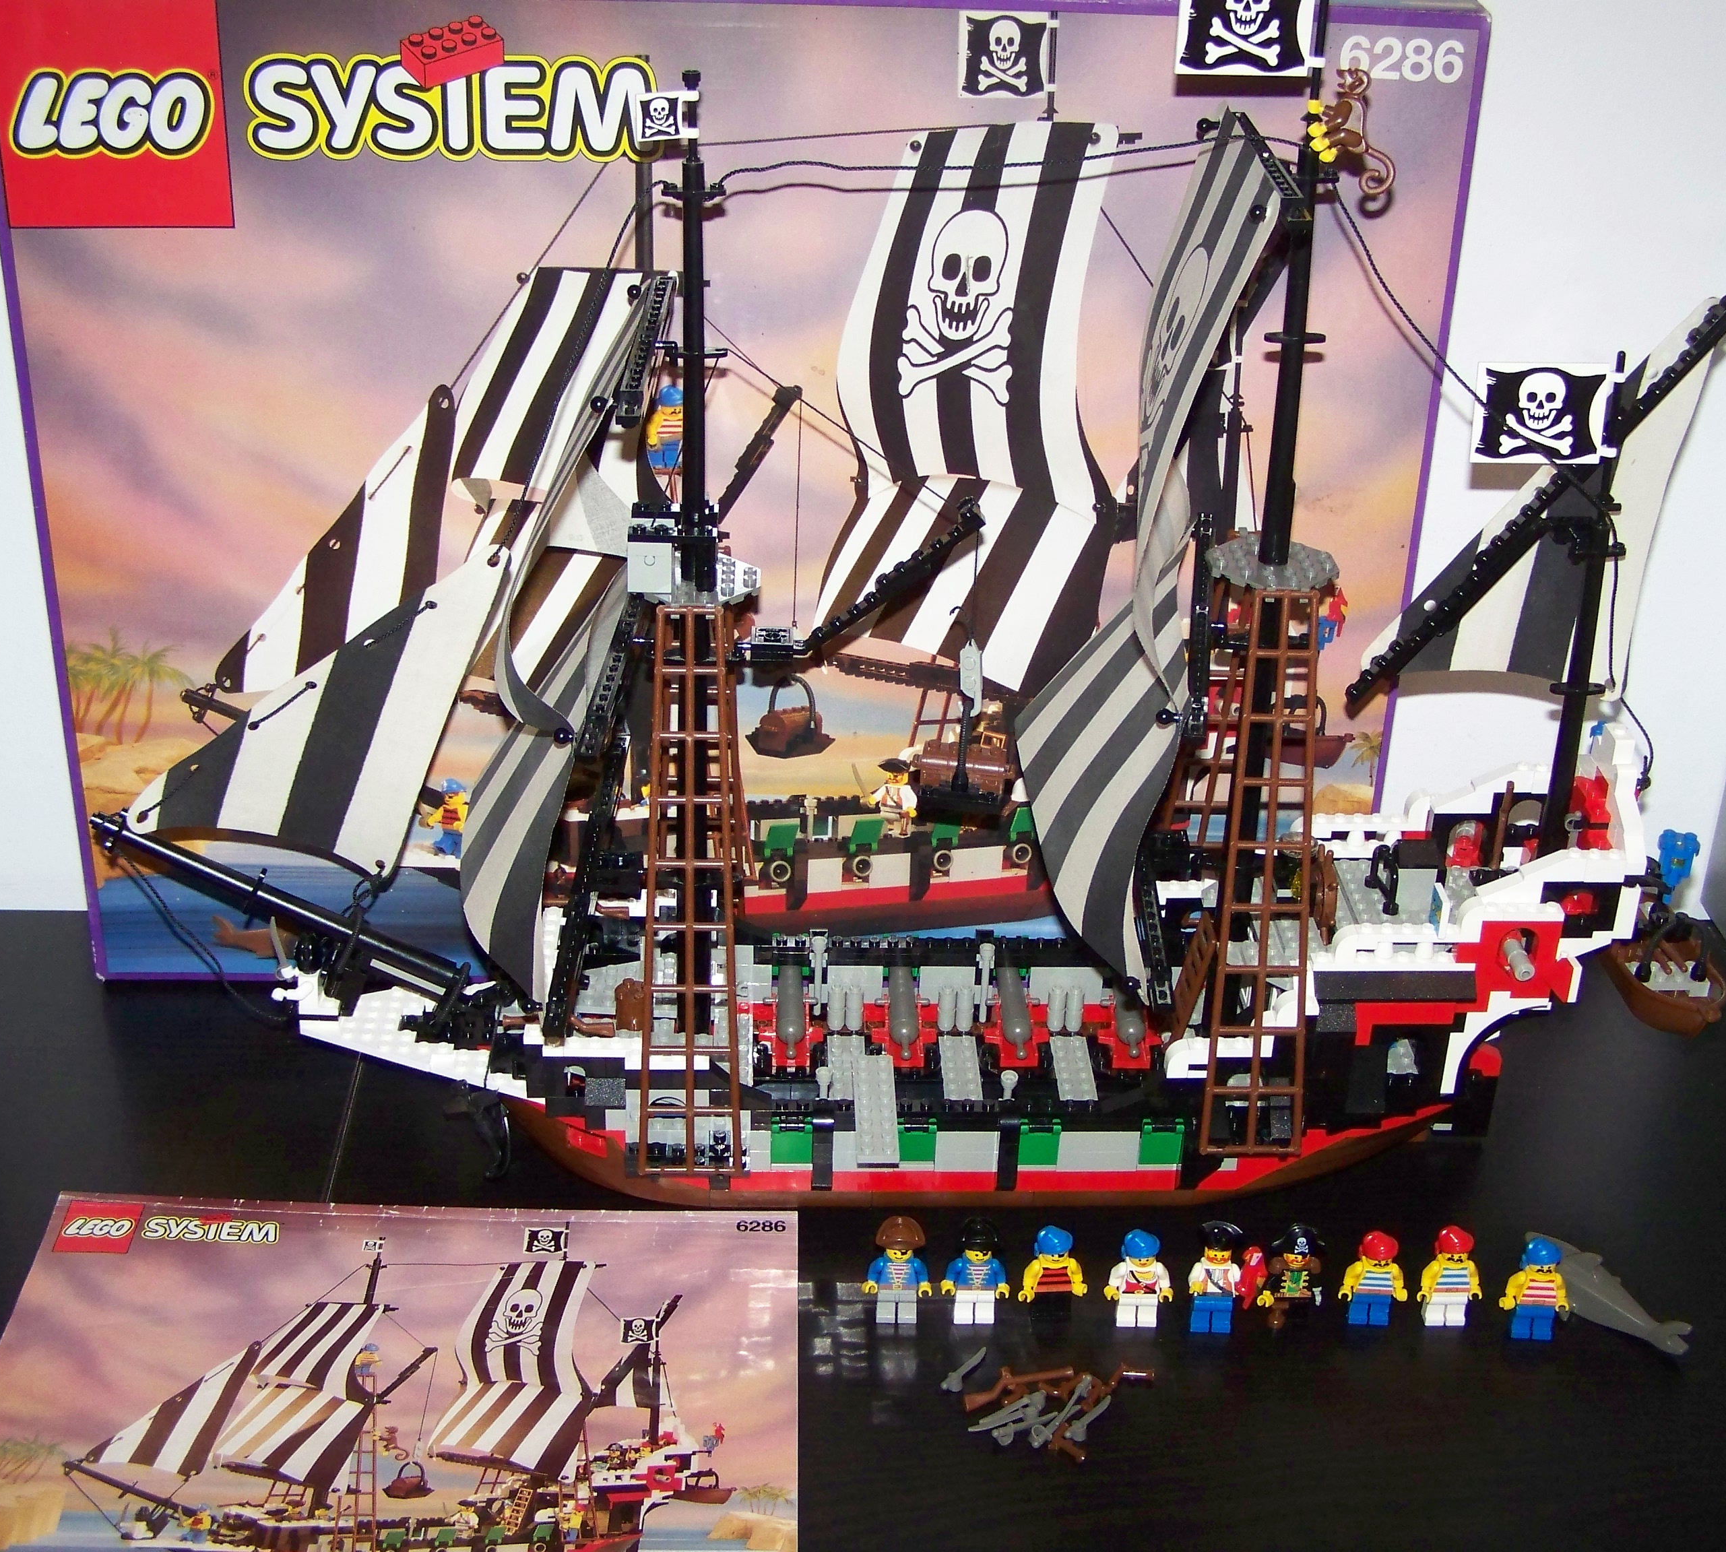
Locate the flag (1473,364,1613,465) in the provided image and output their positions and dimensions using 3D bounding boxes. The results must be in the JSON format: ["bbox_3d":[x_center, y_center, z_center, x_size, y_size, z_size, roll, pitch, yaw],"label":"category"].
[{"bbox_3d":[0.242,-0.129,0.806,0.050,0.037,0.004,-2,29,1],"label":"flag"}]

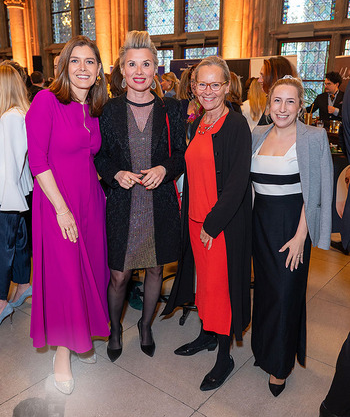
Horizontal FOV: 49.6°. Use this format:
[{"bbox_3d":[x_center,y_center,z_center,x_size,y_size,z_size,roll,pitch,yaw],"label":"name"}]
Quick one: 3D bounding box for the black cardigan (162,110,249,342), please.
[{"bbox_3d":[0.164,0.090,2.071,0.500,1.200,0.380,12,17,40],"label":"black cardigan"}]

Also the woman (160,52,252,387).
[{"bbox_3d":[0.174,0.082,2.038,0.500,1.670,0.420,12,17,40],"label":"woman"}]

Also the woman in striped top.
[{"bbox_3d":[0.578,0.162,1.922,0.420,1.575,0.350,4,13,16],"label":"woman in striped top"}]

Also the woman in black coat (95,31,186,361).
[{"bbox_3d":[-0.200,-0.033,2.188,0.520,1.820,0.360,0,13,-4],"label":"woman in black coat"}]

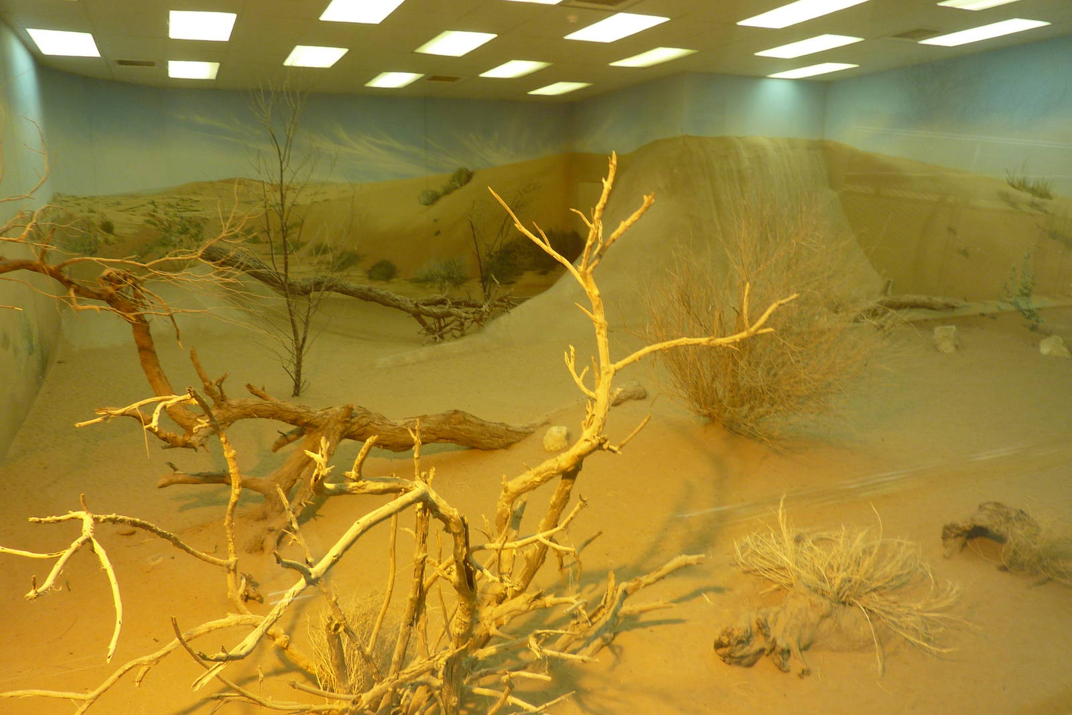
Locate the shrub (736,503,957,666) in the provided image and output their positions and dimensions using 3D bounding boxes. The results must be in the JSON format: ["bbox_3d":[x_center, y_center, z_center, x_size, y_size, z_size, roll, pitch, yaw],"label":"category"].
[{"bbox_3d":[1.120,0.749,2.766,0.800,0.380,0.700,-1,11,0],"label":"shrub"}]

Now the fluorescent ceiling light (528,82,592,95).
[{"bbox_3d":[0.338,-3.939,11.332,0.560,0.070,1.160,-6,12,-24],"label":"fluorescent ceiling light"}]

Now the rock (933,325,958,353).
[{"bbox_3d":[4.169,-0.185,7.868,0.230,0.250,0.200,5,12,28],"label":"rock"}]

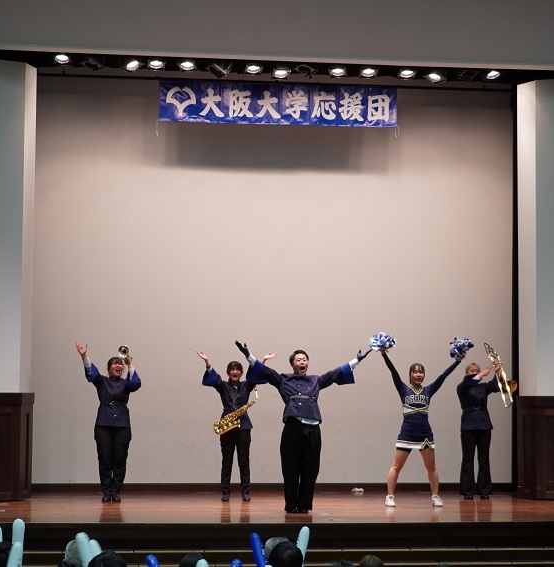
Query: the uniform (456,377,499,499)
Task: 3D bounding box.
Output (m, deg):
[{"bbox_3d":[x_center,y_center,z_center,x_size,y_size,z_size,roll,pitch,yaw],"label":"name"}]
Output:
[{"bbox_3d":[2.370,1.792,16.120,0.470,1.460,0.400,1,-4,-9],"label":"uniform"}]

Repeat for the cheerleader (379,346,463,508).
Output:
[{"bbox_3d":[1.606,1.606,15.250,0.890,1.770,0.420,1,-4,-3],"label":"cheerleader"}]

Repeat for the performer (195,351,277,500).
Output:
[{"bbox_3d":[-0.476,1.630,15.700,0.900,1.690,0.460,1,-4,-3],"label":"performer"}]

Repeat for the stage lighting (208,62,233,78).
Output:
[{"bbox_3d":[-0.657,-2.477,15.900,0.240,0.220,0.220,-47,22,-27],"label":"stage lighting"}]

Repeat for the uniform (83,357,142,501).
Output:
[{"bbox_3d":[-1.859,1.644,15.500,0.620,1.560,0.420,1,-4,-5],"label":"uniform"}]

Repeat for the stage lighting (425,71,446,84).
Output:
[{"bbox_3d":[1.843,-2.407,15.900,0.230,0.260,0.200,5,-41,15],"label":"stage lighting"}]

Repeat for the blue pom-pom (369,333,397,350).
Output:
[{"bbox_3d":[1.180,0.643,15.150,0.310,0.200,0.270,1,-4,-3],"label":"blue pom-pom"}]

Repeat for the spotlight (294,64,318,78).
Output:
[{"bbox_3d":[0.328,-2.453,15.750,0.250,0.280,0.220,2,-43,6],"label":"spotlight"}]

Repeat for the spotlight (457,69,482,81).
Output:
[{"bbox_3d":[2.281,-2.476,16.200,0.220,0.240,0.220,1,-42,-15],"label":"spotlight"}]

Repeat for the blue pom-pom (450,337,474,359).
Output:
[{"bbox_3d":[2.037,0.707,15.100,0.260,0.230,0.250,1,-4,-6],"label":"blue pom-pom"}]

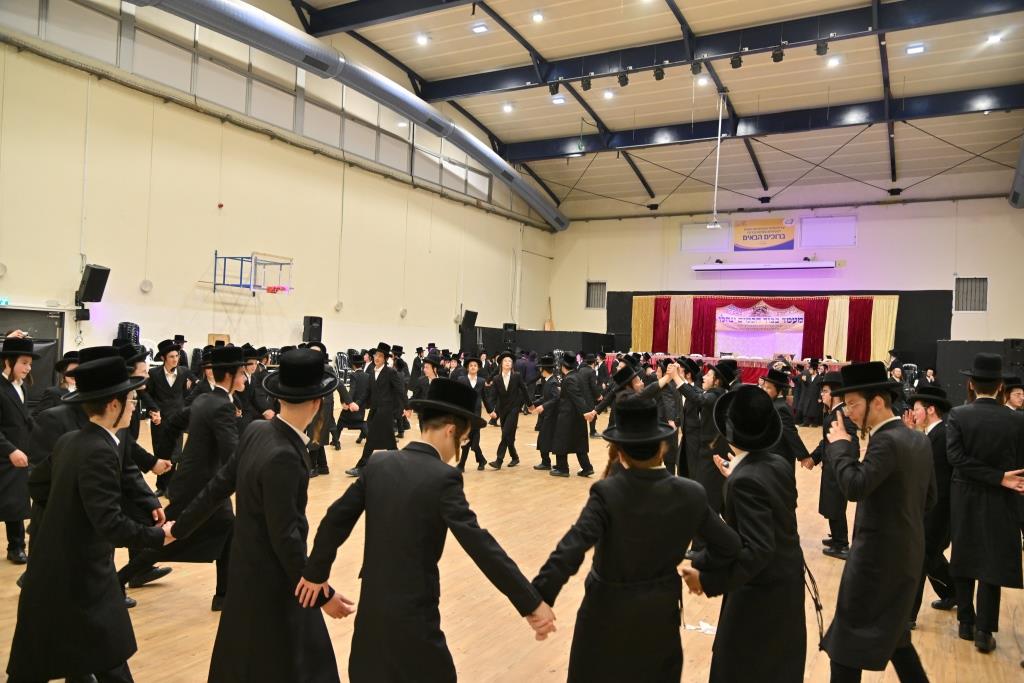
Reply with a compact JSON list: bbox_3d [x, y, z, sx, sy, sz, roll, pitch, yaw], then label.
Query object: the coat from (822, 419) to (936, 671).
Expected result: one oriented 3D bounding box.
[{"bbox_3d":[1.555,0.865,3.250,0.420,1.080,0.460,2,-1,42],"label":"coat"}]

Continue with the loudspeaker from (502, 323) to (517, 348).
[{"bbox_3d":[-0.056,-0.140,21.500,0.400,0.700,0.380,2,-1,-3],"label":"loudspeaker"}]

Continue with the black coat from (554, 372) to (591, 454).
[{"bbox_3d":[0.848,1.017,10.850,0.430,1.210,0.520,2,-1,30],"label":"black coat"}]

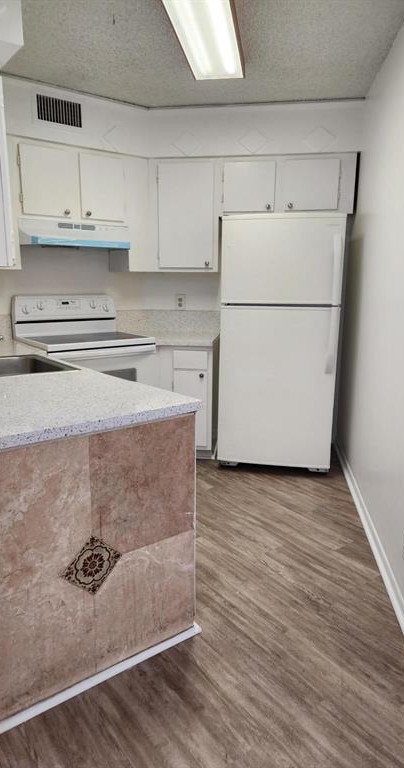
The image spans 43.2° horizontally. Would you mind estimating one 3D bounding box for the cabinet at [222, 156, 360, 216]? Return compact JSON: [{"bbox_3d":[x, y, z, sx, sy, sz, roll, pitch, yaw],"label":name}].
[{"bbox_3d":[0.602,-1.389,3.636,0.910,0.387,0.340,2,12,8],"label":"cabinet"}]

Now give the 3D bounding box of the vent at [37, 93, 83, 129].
[{"bbox_3d":[-0.875,-1.683,3.156,0.295,0.150,0.030,-8,14,-36],"label":"vent"}]

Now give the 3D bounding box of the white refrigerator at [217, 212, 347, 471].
[{"bbox_3d":[0.569,-0.290,3.714,0.770,1.705,0.710,3,11,11],"label":"white refrigerator"}]

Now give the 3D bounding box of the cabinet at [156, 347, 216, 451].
[{"bbox_3d":[-0.081,0.058,3.894,0.410,0.770,0.600,2,12,8],"label":"cabinet"}]

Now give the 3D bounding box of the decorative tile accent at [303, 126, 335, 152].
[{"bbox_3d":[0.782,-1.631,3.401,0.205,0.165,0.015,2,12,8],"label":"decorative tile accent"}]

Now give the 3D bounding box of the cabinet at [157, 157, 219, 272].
[{"bbox_3d":[-0.084,-1.212,3.750,0.440,0.765,0.330,2,11,8],"label":"cabinet"}]

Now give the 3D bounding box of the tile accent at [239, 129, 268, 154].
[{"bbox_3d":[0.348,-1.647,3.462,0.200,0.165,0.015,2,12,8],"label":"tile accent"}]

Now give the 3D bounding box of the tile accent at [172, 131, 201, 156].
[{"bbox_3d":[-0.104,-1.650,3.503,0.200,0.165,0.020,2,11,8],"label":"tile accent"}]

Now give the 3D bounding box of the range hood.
[{"bbox_3d":[-0.873,-0.985,3.420,0.755,0.160,0.450,-8,14,-36],"label":"range hood"}]

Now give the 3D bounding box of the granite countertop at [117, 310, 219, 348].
[{"bbox_3d":[-0.288,-0.428,3.861,0.780,0.210,0.620,2,11,8],"label":"granite countertop"}]

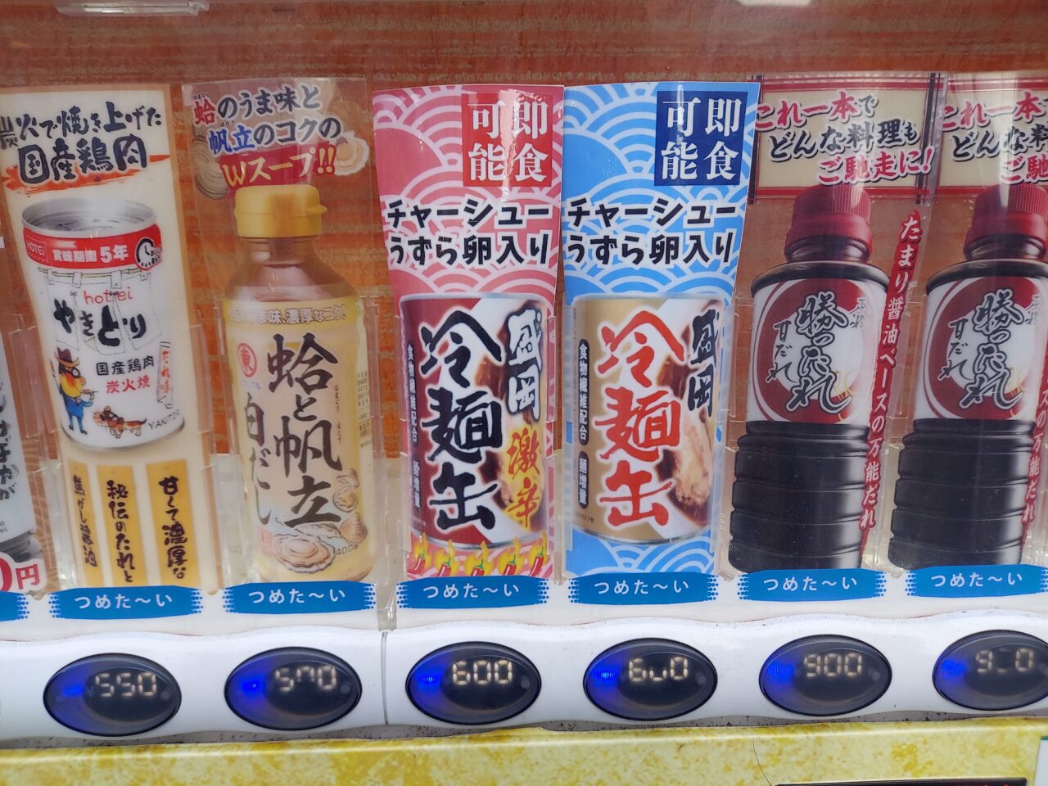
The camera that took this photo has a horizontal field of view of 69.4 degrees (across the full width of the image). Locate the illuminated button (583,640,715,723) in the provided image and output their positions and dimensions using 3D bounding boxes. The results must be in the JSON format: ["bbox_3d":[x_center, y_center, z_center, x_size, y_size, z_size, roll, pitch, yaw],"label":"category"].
[{"bbox_3d":[0.057,0.130,0.343,0.060,0.040,0.010,-1,11,-1],"label":"illuminated button"}]

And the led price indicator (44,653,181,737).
[{"bbox_3d":[-0.183,0.135,0.337,0.060,0.040,0.010,-1,11,-1],"label":"led price indicator"}]

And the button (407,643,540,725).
[{"bbox_3d":[-0.023,0.131,0.341,0.060,0.040,0.010,-1,11,-1],"label":"button"}]

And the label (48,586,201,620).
[{"bbox_3d":[-0.185,0.097,0.350,0.070,0.016,0.004,-1,11,-1],"label":"label"}]

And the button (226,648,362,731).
[{"bbox_3d":[-0.103,0.133,0.339,0.061,0.040,0.010,-1,11,-1],"label":"button"}]

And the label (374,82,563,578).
[{"bbox_3d":[-0.021,-0.019,0.339,0.080,0.222,0.025,-1,11,-1],"label":"label"}]

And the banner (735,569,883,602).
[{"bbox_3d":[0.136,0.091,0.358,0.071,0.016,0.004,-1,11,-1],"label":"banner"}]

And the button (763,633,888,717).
[{"bbox_3d":[0.138,0.129,0.345,0.060,0.039,0.010,-1,11,-1],"label":"button"}]

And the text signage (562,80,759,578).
[{"bbox_3d":[0.059,-0.021,0.341,0.080,0.222,0.025,-1,11,-1],"label":"text signage"}]

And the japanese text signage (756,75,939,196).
[{"bbox_3d":[0.135,-0.110,0.323,0.080,0.049,0.014,-1,11,-1],"label":"japanese text signage"}]

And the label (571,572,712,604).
[{"bbox_3d":[0.056,0.092,0.356,0.070,0.016,0.004,-1,11,-1],"label":"label"}]

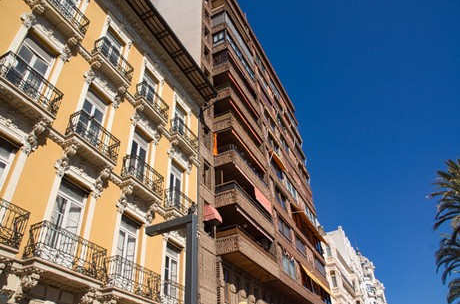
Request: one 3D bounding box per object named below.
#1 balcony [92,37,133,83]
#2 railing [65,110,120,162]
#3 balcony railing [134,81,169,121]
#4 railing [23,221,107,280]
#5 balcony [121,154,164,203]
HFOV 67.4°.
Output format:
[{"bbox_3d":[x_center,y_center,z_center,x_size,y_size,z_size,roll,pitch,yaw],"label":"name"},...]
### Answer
[{"bbox_3d":[-5.134,-3.902,15.228,0.449,1.054,2.030,-20,-41,19],"label":"balcony"},{"bbox_3d":[-4.872,-0.398,12.459,0.463,1.037,2.044,-20,-41,19],"label":"railing"},{"bbox_3d":[-3.843,-2.401,17.250,0.449,1.054,2.030,-20,-41,19],"label":"balcony railing"},{"bbox_3d":[-4.591,2.965,9.784,0.541,1.028,2.351,-20,-41,19],"label":"railing"},{"bbox_3d":[-3.580,1.103,14.482,0.463,1.037,2.044,-20,-41,19],"label":"balcony"}]

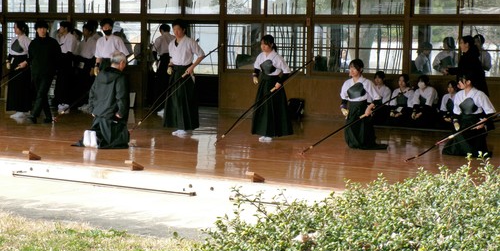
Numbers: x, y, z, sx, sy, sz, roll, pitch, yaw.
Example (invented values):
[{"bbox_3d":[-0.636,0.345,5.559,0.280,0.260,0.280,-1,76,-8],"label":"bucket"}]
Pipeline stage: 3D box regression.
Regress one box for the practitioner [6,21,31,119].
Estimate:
[{"bbox_3d":[-4.083,-0.976,24.399,0.480,1.670,0.440,4,5,40],"label":"practitioner"}]

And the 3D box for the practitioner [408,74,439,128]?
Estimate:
[{"bbox_3d":[3.089,-0.439,24.266,0.520,0.880,0.580,4,4,37],"label":"practitioner"}]

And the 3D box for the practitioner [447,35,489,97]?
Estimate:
[{"bbox_3d":[3.231,-0.552,20.200,0.600,1.530,0.480,0,4,-5],"label":"practitioner"}]

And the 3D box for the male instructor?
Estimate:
[{"bbox_3d":[-1.858,-0.342,18.223,0.550,1.250,0.670,4,5,40],"label":"male instructor"}]

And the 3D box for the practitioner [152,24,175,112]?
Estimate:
[{"bbox_3d":[-1.612,-1.068,26.380,0.490,1.700,0.400,0,4,-18],"label":"practitioner"}]

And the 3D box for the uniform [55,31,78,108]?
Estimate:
[{"bbox_3d":[-3.290,-1.004,24.600,0.380,1.398,0.480,0,4,-15],"label":"uniform"}]

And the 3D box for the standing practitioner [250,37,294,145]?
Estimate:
[{"bbox_3d":[0.296,-0.539,19.793,0.570,1.530,0.470,4,4,38],"label":"standing practitioner"}]

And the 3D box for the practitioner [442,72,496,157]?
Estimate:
[{"bbox_3d":[2.907,-0.152,18.120,0.560,1.060,0.700,4,5,41],"label":"practitioner"}]

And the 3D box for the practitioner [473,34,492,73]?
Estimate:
[{"bbox_3d":[4.140,-0.849,24.353,0.380,1.530,0.460,-3,6,-37],"label":"practitioner"}]

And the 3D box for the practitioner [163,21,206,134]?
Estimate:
[{"bbox_3d":[-0.991,-0.732,20.635,0.580,1.720,0.440,3,5,30],"label":"practitioner"}]

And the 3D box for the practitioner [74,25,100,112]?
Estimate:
[{"bbox_3d":[-3.021,-1.087,25.646,0.400,1.617,0.480,-4,6,-41],"label":"practitioner"}]

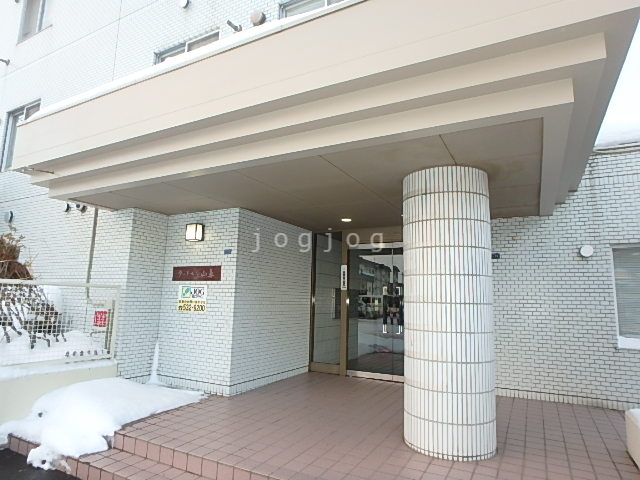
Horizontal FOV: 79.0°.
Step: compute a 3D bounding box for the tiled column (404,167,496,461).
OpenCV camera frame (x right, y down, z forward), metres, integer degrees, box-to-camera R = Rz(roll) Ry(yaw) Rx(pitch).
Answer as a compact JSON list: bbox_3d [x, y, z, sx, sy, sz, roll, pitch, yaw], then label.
[{"bbox_3d":[1.155,0.595,3.550,0.770,2.370,0.770,-3,-10,28],"label":"tiled column"}]

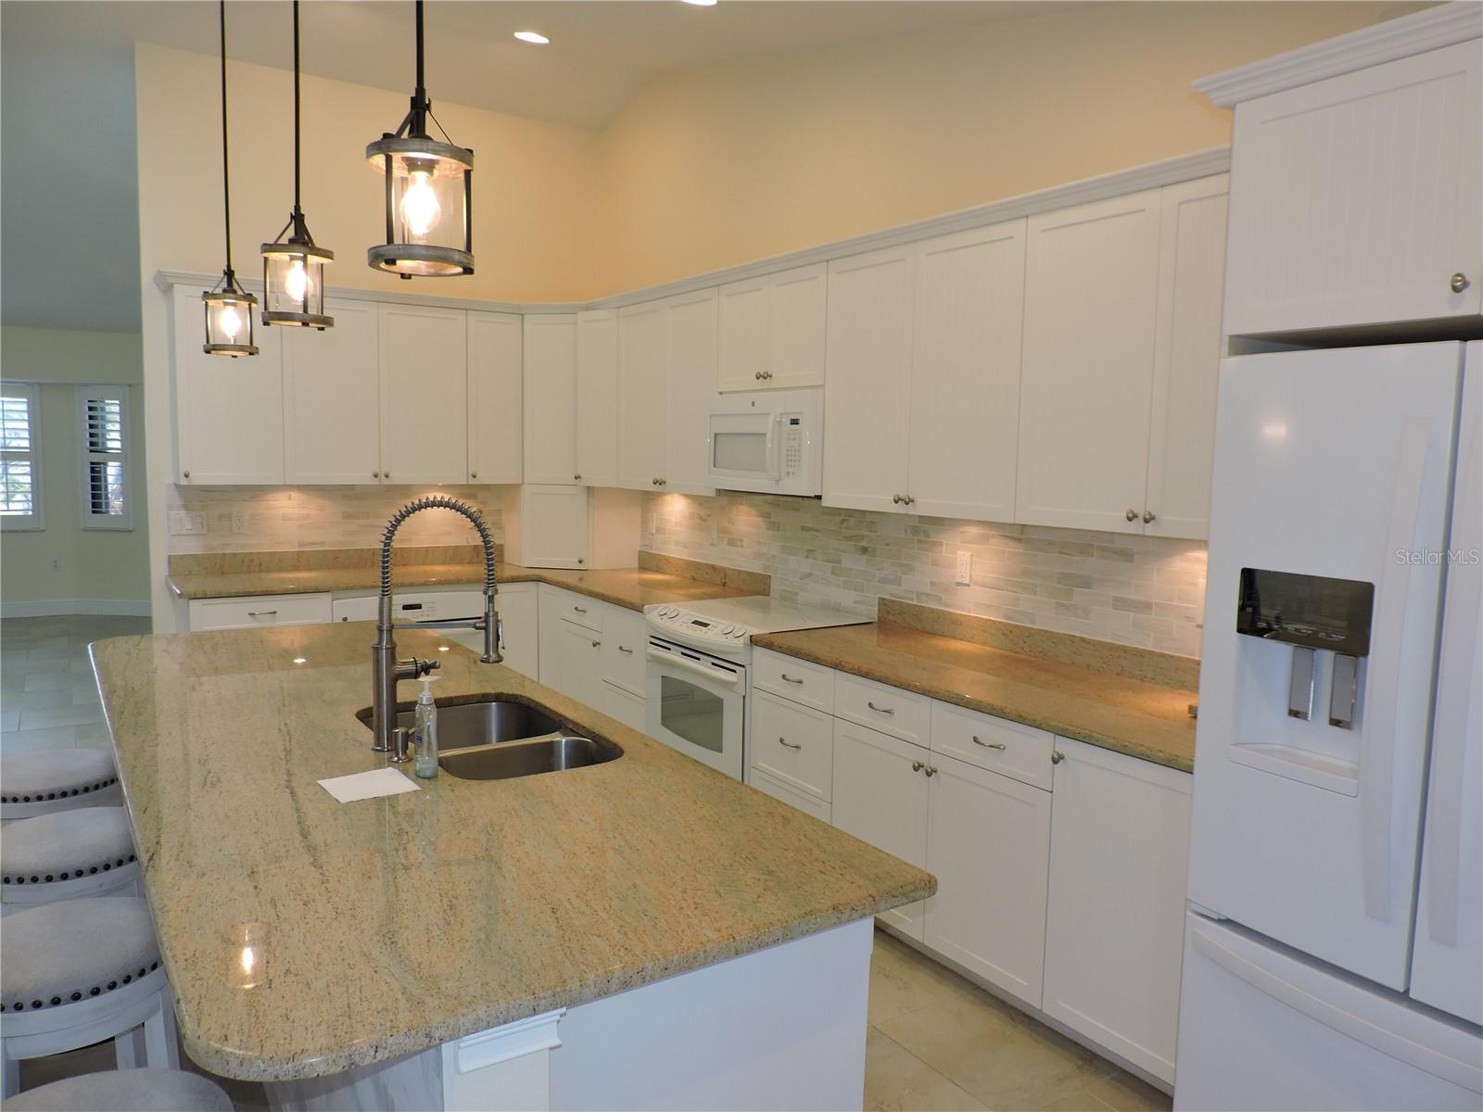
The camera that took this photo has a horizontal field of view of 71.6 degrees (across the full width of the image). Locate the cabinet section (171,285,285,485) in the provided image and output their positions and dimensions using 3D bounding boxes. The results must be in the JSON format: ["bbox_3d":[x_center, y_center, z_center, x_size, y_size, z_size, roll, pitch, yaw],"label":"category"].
[{"bbox_3d":[-2.503,-0.810,5.009,0.451,0.922,0.320,-3,7,-34],"label":"cabinet section"}]

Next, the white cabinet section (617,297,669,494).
[{"bbox_3d":[-0.362,-0.795,5.210,0.320,0.922,0.492,-3,7,-34],"label":"white cabinet section"}]

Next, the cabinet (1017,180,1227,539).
[{"bbox_3d":[1.217,-0.517,2.819,0.324,0.910,0.871,-3,7,-34],"label":"cabinet"}]

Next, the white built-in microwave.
[{"bbox_3d":[0.200,-0.478,4.265,0.399,0.415,0.757,-3,7,-34],"label":"white built-in microwave"}]

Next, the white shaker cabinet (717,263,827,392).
[{"bbox_3d":[0.242,-0.910,4.241,0.324,0.452,0.752,-3,7,-34],"label":"white shaker cabinet"}]

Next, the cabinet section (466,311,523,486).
[{"bbox_3d":[-1.428,-0.868,5.735,0.320,0.922,0.320,-3,7,-34],"label":"cabinet section"}]

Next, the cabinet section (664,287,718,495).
[{"bbox_3d":[-0.098,-0.751,4.822,0.320,0.922,0.450,-3,7,-34],"label":"cabinet section"}]

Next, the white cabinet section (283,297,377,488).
[{"bbox_3d":[-2.128,-0.830,5.262,0.453,0.922,0.320,-3,7,-34],"label":"white cabinet section"}]

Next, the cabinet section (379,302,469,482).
[{"bbox_3d":[-1.751,-0.851,5.517,0.459,0.922,0.320,-3,7,-34],"label":"cabinet section"}]

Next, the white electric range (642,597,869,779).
[{"bbox_3d":[0.052,0.690,4.281,0.685,0.922,0.760,-3,7,-34],"label":"white electric range"}]

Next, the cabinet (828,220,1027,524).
[{"bbox_3d":[0.711,-0.603,3.566,0.324,0.910,0.942,-3,7,-34],"label":"cabinet"}]

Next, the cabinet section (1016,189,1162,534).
[{"bbox_3d":[1.113,-0.546,3.043,0.320,0.922,0.456,-3,7,-34],"label":"cabinet section"}]

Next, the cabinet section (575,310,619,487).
[{"bbox_3d":[-0.604,-0.835,5.556,0.330,0.922,0.356,-3,7,-34],"label":"cabinet section"}]

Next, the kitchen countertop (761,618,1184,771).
[{"bbox_3d":[0.800,0.379,3.207,0.649,0.035,1.787,-3,7,-34],"label":"kitchen countertop"}]

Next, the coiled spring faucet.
[{"bbox_3d":[-0.664,0.144,2.247,0.280,0.548,0.060,-1,6,-24],"label":"coiled spring faucet"}]

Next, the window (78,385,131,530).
[{"bbox_3d":[-5.588,-0.856,9.050,0.490,1.270,0.080,2,6,5],"label":"window"}]

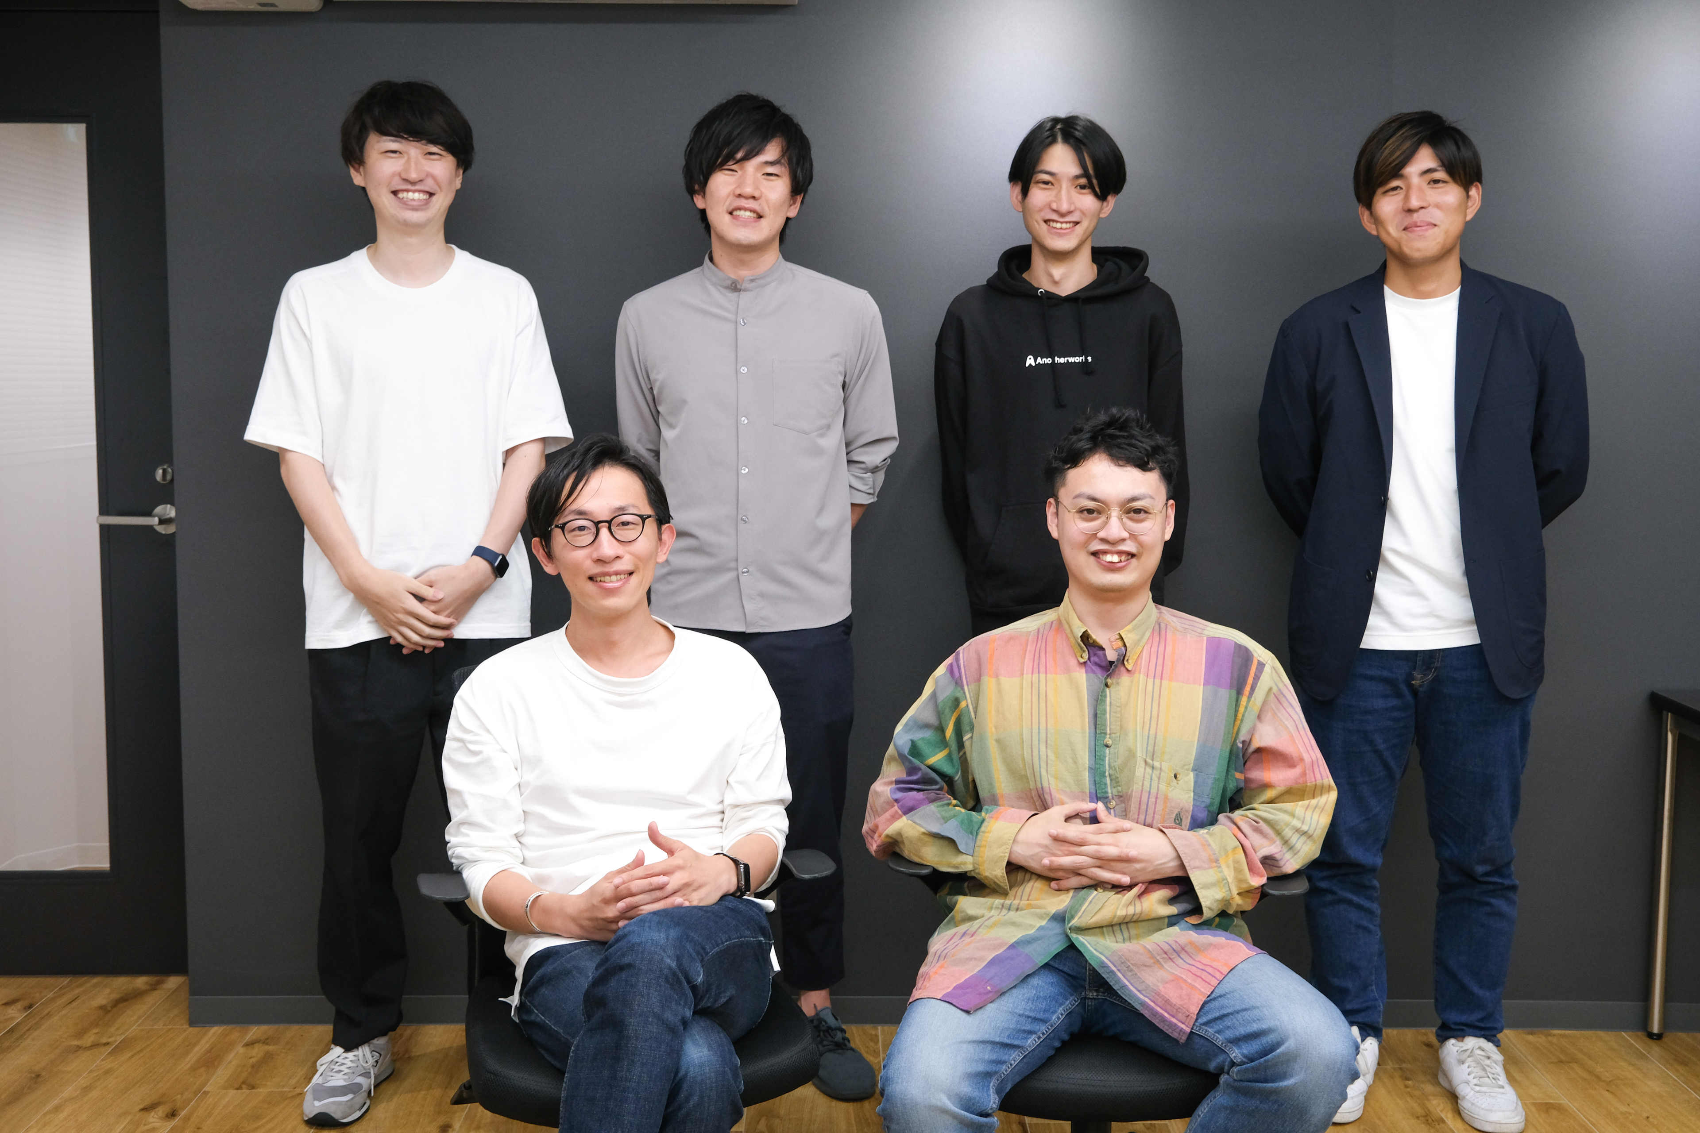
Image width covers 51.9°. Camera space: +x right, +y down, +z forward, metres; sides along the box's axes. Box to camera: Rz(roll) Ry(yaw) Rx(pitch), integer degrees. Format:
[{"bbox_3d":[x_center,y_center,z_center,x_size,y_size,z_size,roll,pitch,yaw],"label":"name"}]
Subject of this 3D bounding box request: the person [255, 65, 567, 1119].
[{"bbox_3d":[-0.758,0.063,3.032,0.540,1.774,0.340,-1,6,-8],"label":"person"}]

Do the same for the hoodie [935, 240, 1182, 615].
[{"bbox_3d":[0.380,-0.239,3.131,0.460,0.665,0.330,1,6,5],"label":"hoodie"}]

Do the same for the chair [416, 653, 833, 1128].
[{"bbox_3d":[-0.308,0.581,2.370,0.610,0.880,0.620,-1,6,-12],"label":"chair"}]

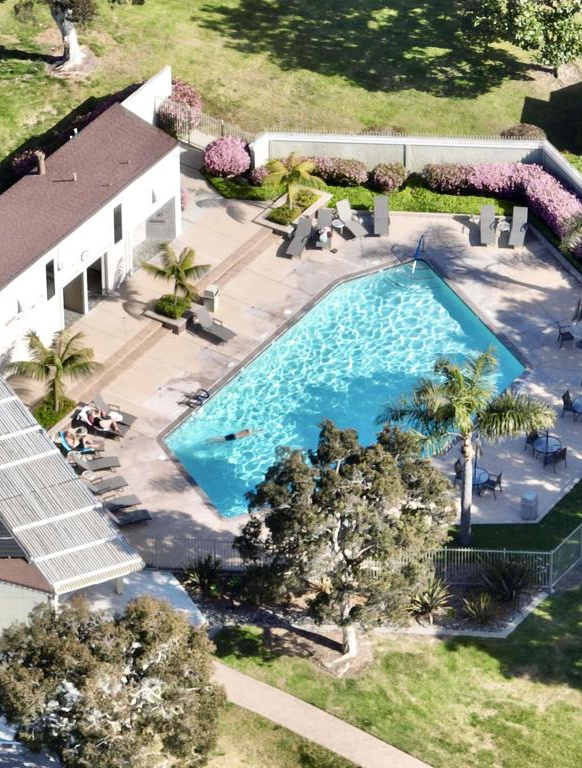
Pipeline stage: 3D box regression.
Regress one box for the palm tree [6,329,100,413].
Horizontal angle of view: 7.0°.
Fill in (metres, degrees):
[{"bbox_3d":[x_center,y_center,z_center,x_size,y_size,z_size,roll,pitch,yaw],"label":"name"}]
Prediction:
[{"bbox_3d":[-8.853,-0.241,178.500,3.450,3.150,3.300,-1,36,0],"label":"palm tree"}]

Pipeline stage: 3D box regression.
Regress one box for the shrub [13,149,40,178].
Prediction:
[{"bbox_3d":[-10.346,-8.526,188.438,1.500,1.700,1.500,0,36,0],"label":"shrub"}]

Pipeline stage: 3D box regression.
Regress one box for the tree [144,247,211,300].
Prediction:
[{"bbox_3d":[-4.441,-3.982,184.235,2.450,2.400,2.350,-1,36,0],"label":"tree"}]

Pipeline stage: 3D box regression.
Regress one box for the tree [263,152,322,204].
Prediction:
[{"bbox_3d":[0.016,-7.929,187.141,2.350,2.400,2.200,0,36,0],"label":"tree"}]

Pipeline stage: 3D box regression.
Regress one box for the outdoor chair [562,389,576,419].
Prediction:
[{"bbox_3d":[10.416,0.726,177.256,0.610,0.880,0.580,22,42,27],"label":"outdoor chair"}]

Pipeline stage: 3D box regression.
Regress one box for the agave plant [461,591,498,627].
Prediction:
[{"bbox_3d":[6.636,7.903,167.661,1.300,1.100,1.200,0,36,0],"label":"agave plant"}]

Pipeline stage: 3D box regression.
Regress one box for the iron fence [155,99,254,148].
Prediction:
[{"bbox_3d":[-3.443,-9.941,190.660,5.010,1.700,0.100,24,43,29],"label":"iron fence"}]

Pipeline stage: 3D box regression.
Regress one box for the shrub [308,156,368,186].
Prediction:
[{"bbox_3d":[1.849,-8.430,189.374,2.400,1.150,1.250,2,36,3],"label":"shrub"}]

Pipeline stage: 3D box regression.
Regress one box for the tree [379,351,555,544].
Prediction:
[{"bbox_3d":[6.364,2.904,170.790,6.000,7.300,5.700,-1,36,0],"label":"tree"}]

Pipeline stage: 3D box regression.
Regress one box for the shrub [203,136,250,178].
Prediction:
[{"bbox_3d":[-2.607,-9.136,192.537,1.850,1.600,1.800,-1,36,0],"label":"shrub"}]

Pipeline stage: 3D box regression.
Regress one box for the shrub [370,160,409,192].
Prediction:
[{"bbox_3d":[3.959,-8.340,191.425,1.430,1.250,1.400,-1,36,0],"label":"shrub"}]

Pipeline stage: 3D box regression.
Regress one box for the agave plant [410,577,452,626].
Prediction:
[{"bbox_3d":[4.952,7.838,168.937,1.500,1.500,1.400,-1,36,0],"label":"agave plant"}]

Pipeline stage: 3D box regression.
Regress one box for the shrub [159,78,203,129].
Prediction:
[{"bbox_3d":[-4.419,-11.320,192.206,1.850,1.900,2.000,0,36,0],"label":"shrub"}]

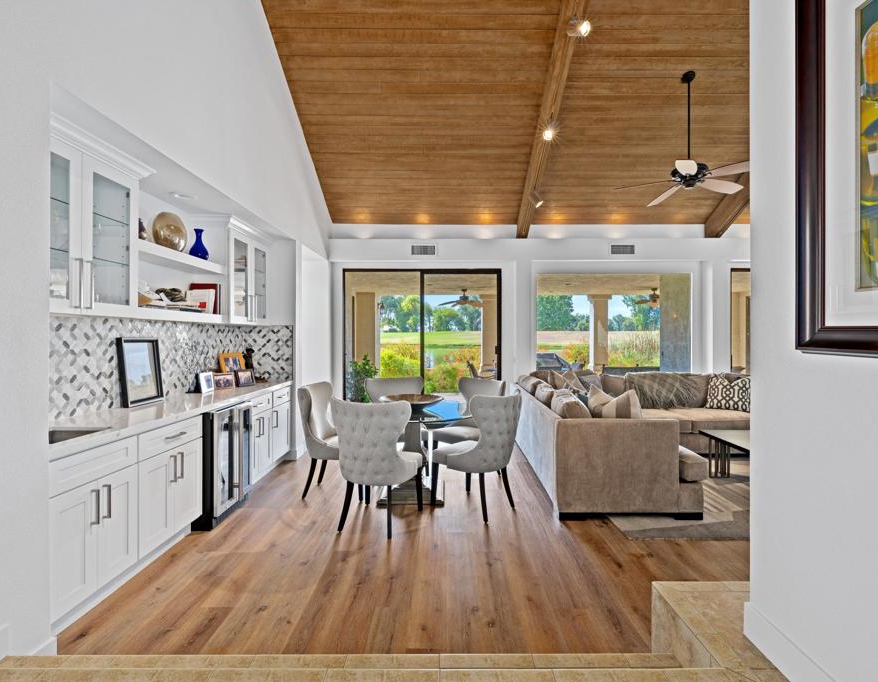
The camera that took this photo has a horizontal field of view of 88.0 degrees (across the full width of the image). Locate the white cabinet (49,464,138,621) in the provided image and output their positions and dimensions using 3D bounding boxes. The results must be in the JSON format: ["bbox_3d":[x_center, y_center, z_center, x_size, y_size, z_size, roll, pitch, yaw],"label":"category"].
[{"bbox_3d":[-2.049,0.929,2.354,0.590,0.826,0.610,0,0,1],"label":"white cabinet"}]

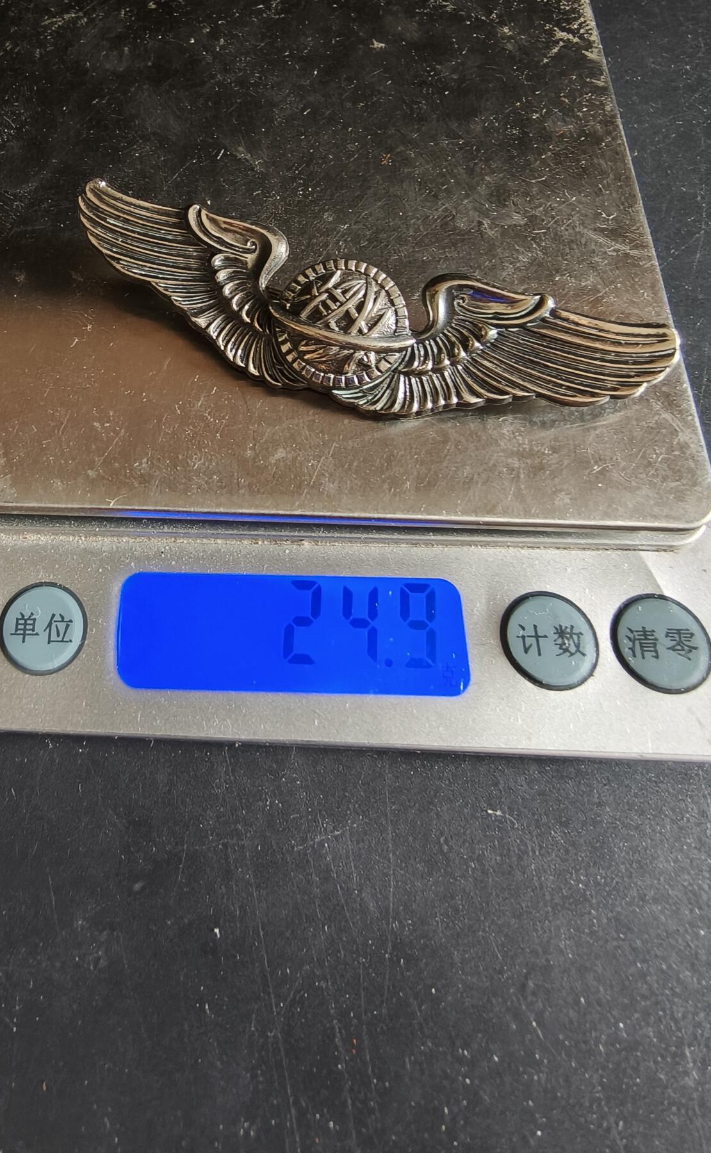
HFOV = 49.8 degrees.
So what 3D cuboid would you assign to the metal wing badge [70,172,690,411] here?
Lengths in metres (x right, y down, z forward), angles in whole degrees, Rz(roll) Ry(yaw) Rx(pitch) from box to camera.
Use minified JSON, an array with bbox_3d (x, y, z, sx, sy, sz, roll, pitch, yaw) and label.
[{"bbox_3d":[-0.001,-0.031,0.096,0.079,0.008,0.022,17,82,8],"label":"metal wing badge"}]

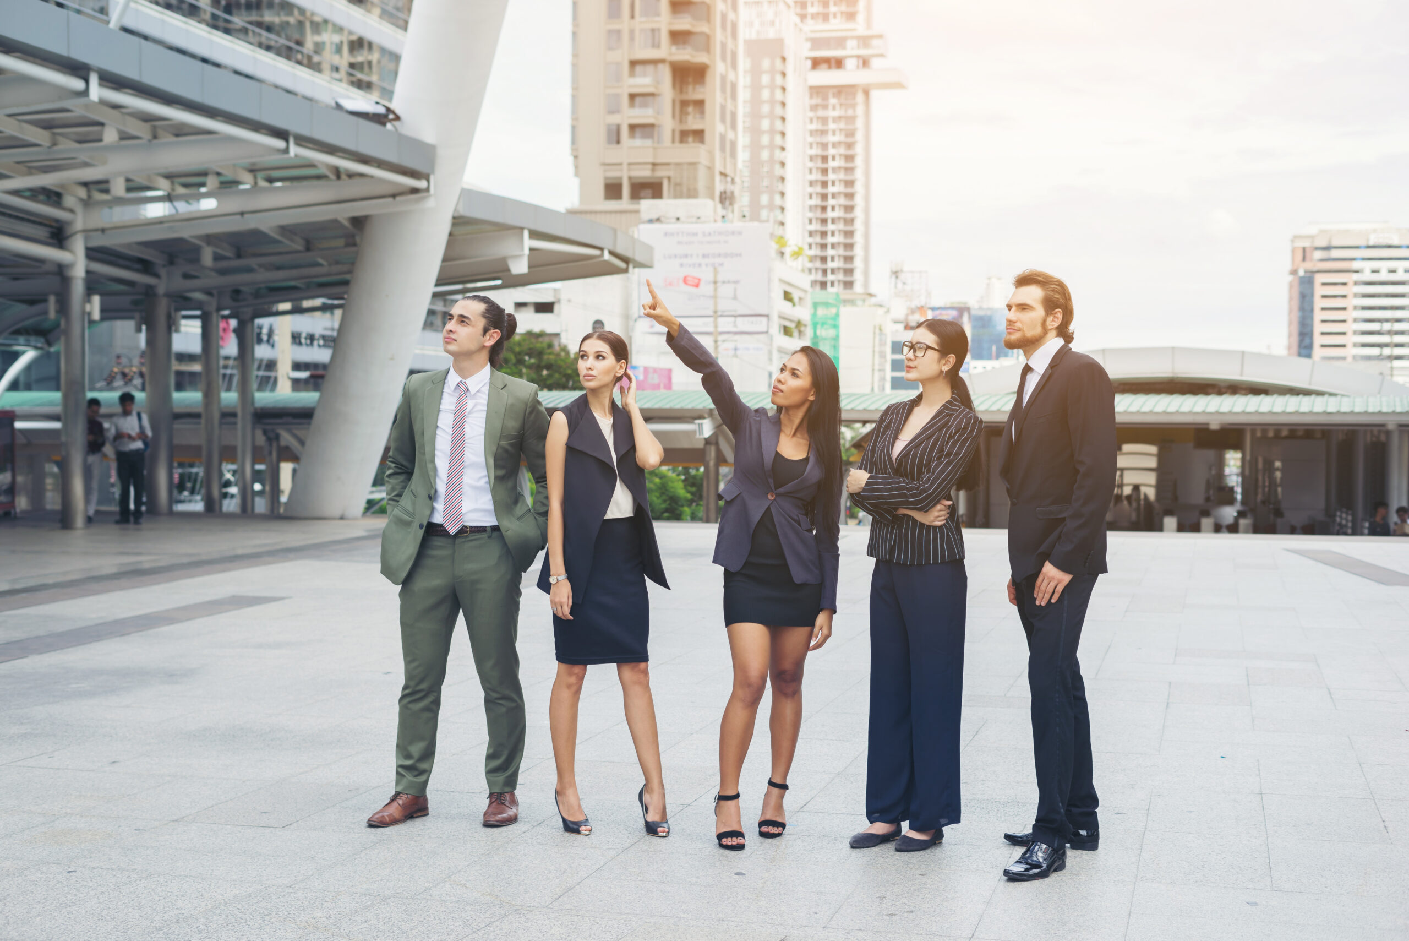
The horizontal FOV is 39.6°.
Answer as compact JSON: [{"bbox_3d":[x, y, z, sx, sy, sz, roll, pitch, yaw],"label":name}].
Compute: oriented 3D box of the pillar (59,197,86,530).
[{"bbox_3d":[-7.937,-1.368,24.657,0.310,4.170,0.310,0,2,-12],"label":"pillar"}]

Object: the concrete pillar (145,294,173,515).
[{"bbox_3d":[-7.772,-0.934,27.943,0.370,3.170,0.370,0,2,-12],"label":"concrete pillar"}]

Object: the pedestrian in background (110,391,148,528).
[{"bbox_3d":[-7.430,-0.163,25.323,0.500,1.710,0.380,0,2,-5],"label":"pedestrian in background"}]

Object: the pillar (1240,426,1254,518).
[{"bbox_3d":[12.181,0.472,44.039,0.280,2.850,0.280,0,2,-12],"label":"pillar"}]

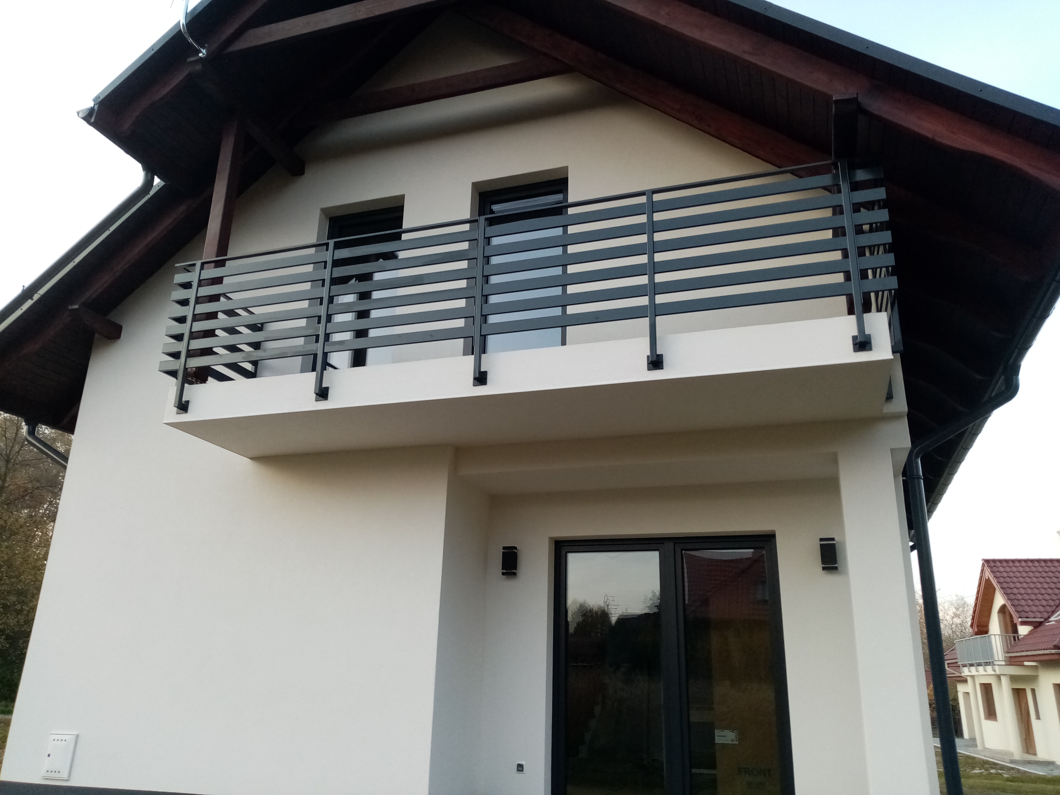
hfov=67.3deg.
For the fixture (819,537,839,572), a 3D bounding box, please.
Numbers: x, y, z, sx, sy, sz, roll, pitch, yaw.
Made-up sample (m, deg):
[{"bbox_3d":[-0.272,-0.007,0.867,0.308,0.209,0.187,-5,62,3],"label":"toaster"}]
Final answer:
[{"bbox_3d":[2.370,1.250,6.317,0.114,0.242,0.090,-5,-19,18],"label":"fixture"}]

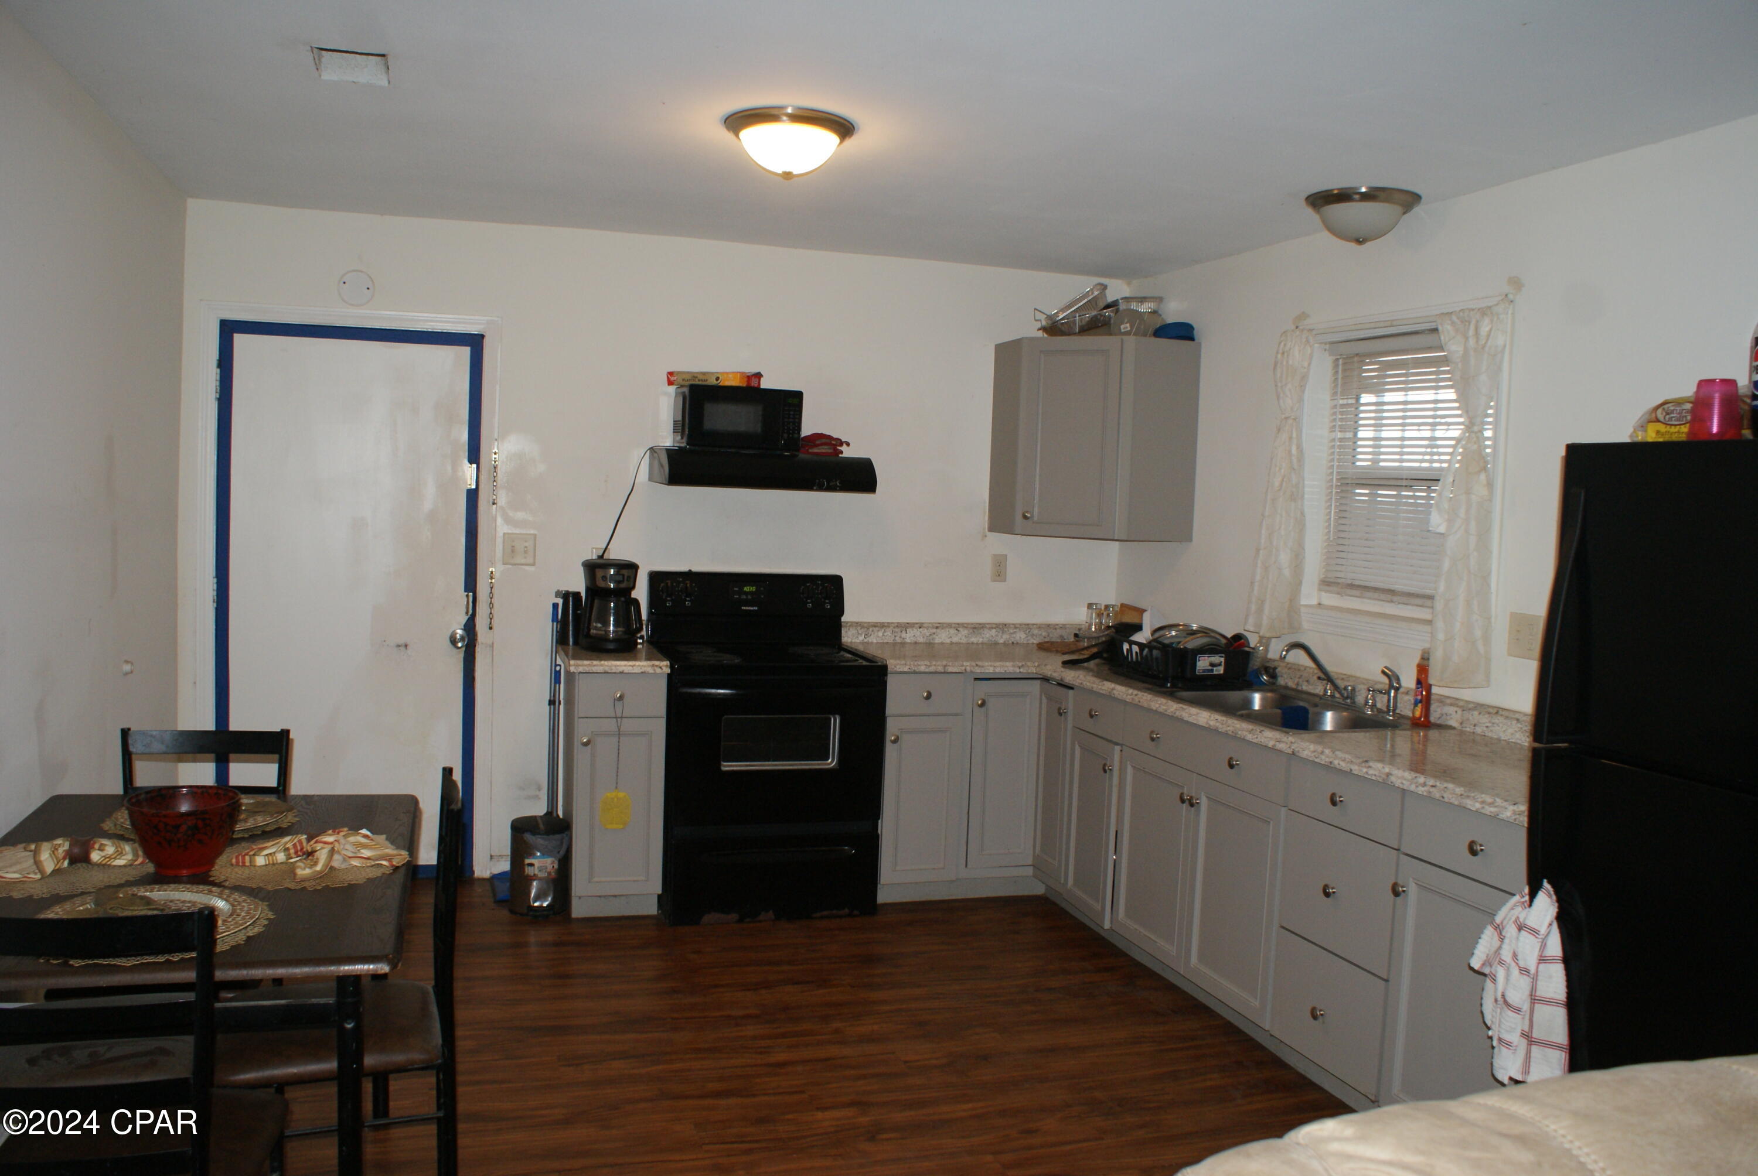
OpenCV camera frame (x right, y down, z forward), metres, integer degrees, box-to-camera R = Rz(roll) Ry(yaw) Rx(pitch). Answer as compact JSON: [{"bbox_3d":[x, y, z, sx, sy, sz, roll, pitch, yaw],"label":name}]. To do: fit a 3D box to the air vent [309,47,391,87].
[{"bbox_3d":[-1.225,-1.214,3.070,0.165,0.030,0.245,1,4,-19],"label":"air vent"}]

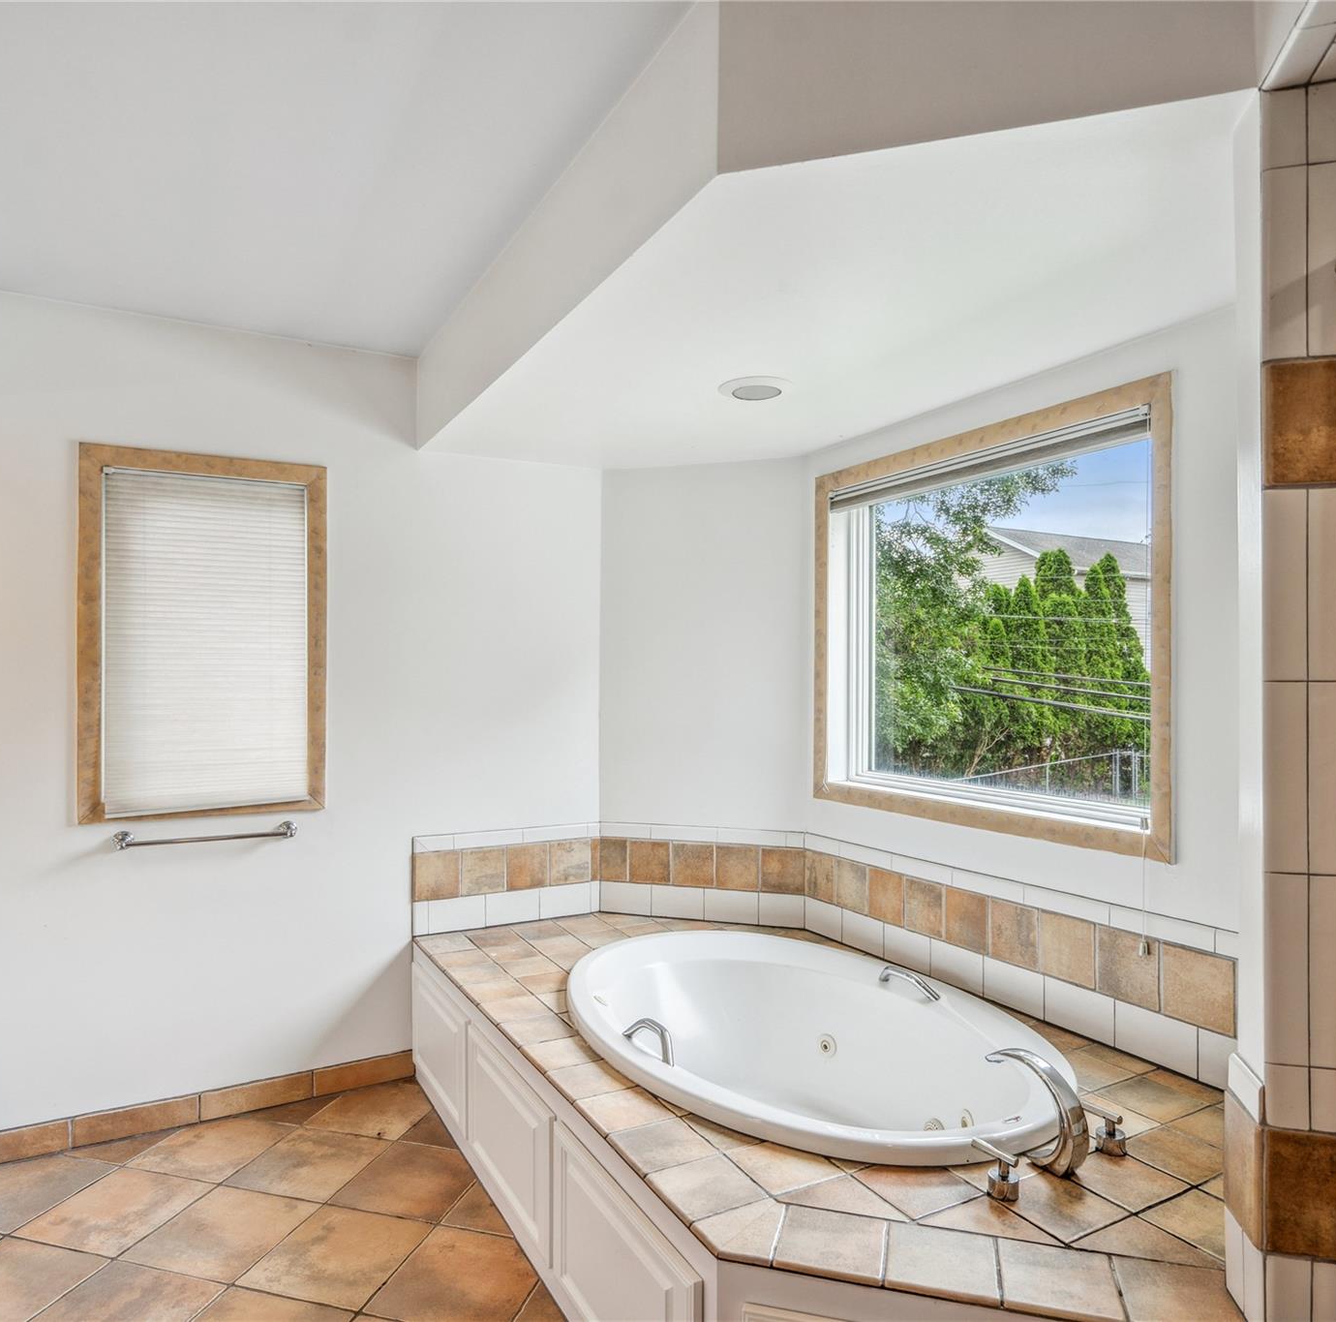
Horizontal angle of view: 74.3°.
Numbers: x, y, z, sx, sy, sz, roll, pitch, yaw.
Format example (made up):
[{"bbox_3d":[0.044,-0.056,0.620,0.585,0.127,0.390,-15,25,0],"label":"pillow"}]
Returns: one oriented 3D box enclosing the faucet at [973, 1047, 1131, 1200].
[{"bbox_3d":[0.681,0.833,1.646,0.335,0.178,0.210,1,-1,-30],"label":"faucet"}]

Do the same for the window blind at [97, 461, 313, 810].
[{"bbox_3d":[-1.413,-0.056,2.727,0.555,1.023,0.030,1,-1,-27],"label":"window blind"}]

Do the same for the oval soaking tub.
[{"bbox_3d":[0.311,1.144,2.276,1.040,0.500,1.480,1,-1,-30],"label":"oval soaking tub"}]

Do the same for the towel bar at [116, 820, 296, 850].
[{"bbox_3d":[-1.402,0.532,2.691,0.498,0.052,0.075,1,-1,-27],"label":"towel bar"}]

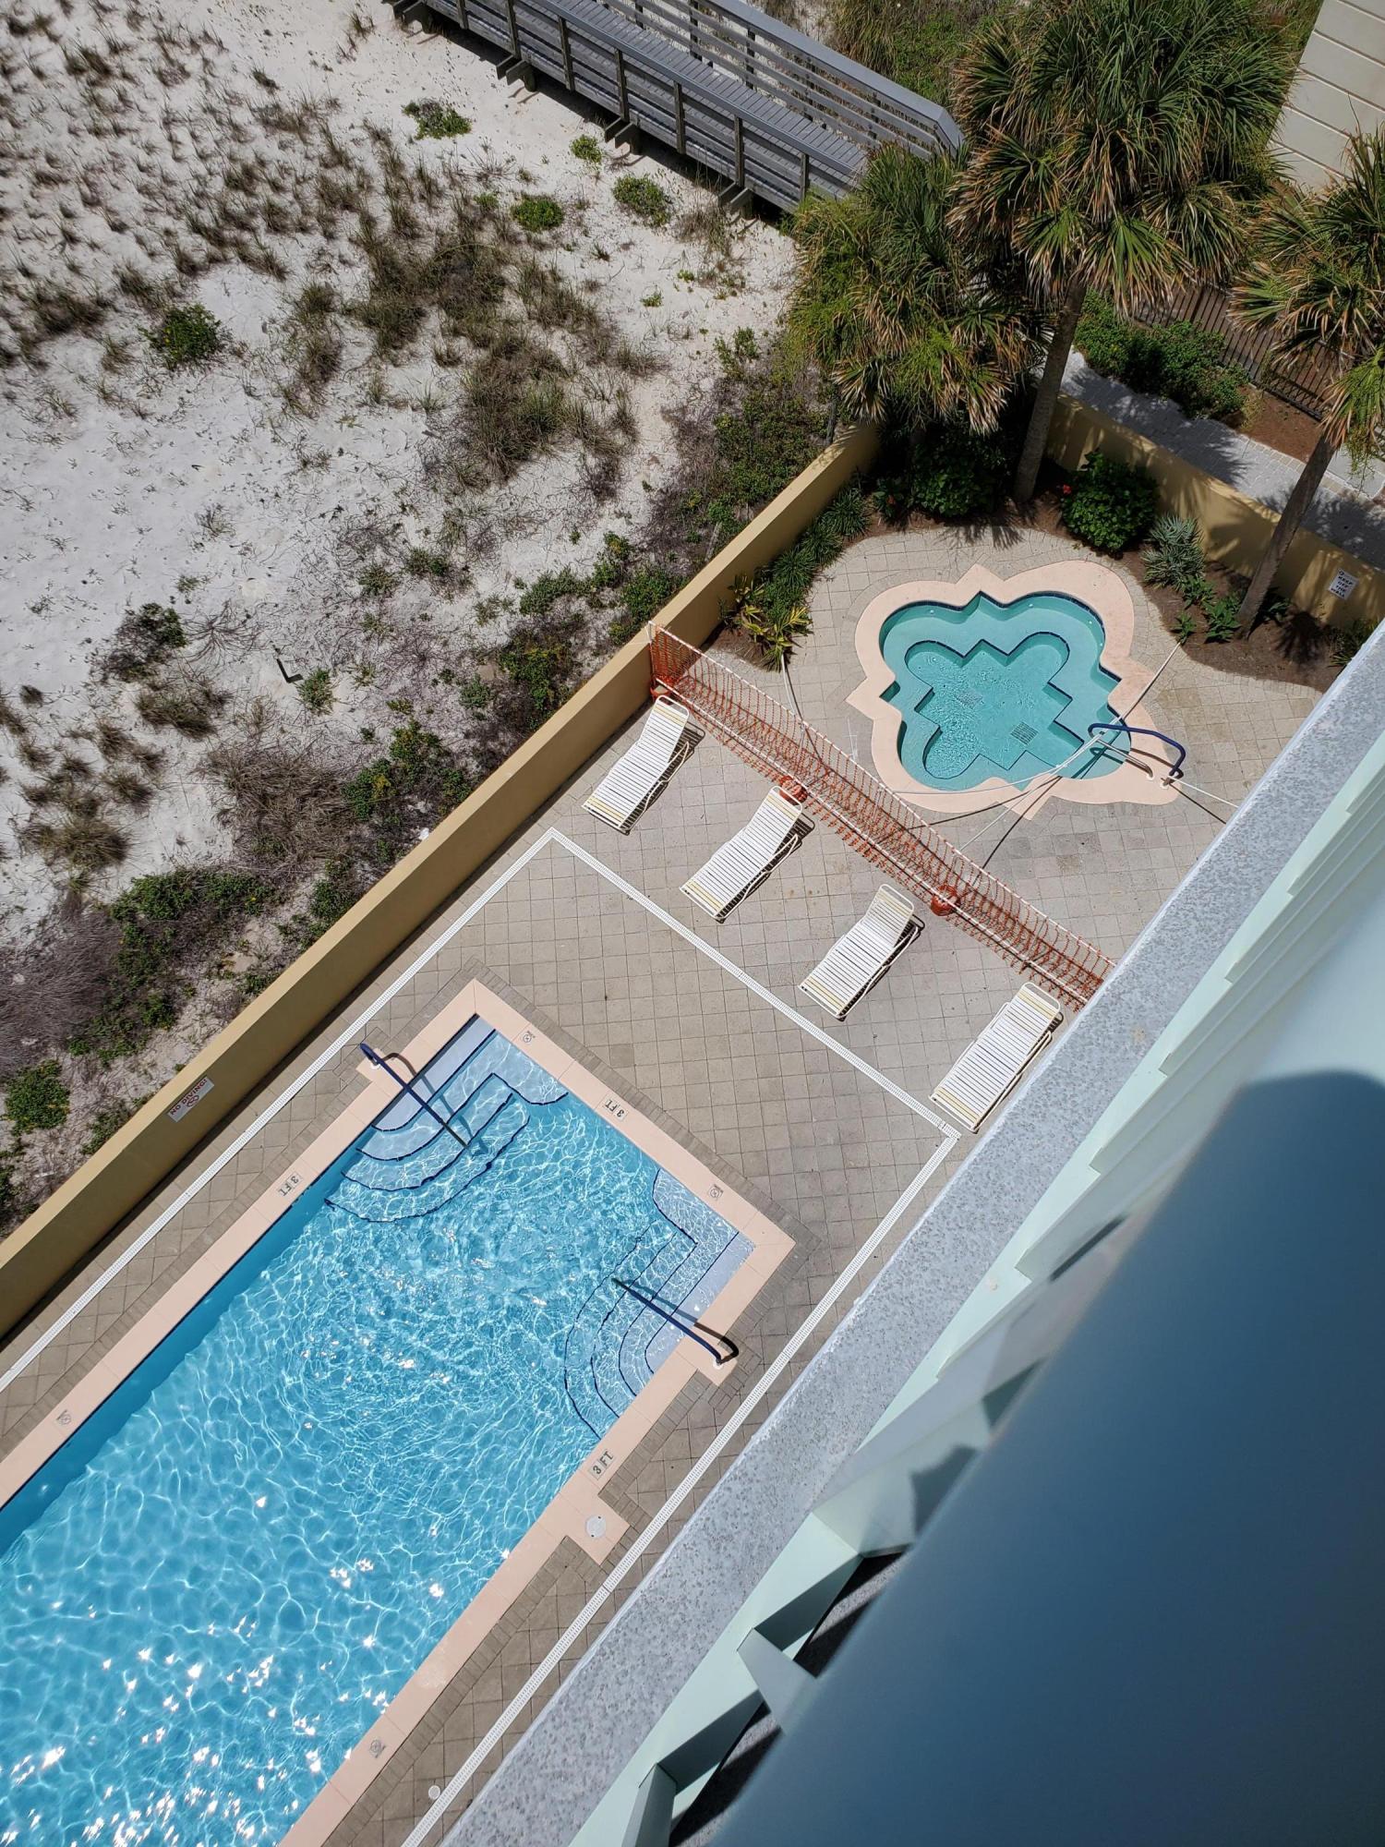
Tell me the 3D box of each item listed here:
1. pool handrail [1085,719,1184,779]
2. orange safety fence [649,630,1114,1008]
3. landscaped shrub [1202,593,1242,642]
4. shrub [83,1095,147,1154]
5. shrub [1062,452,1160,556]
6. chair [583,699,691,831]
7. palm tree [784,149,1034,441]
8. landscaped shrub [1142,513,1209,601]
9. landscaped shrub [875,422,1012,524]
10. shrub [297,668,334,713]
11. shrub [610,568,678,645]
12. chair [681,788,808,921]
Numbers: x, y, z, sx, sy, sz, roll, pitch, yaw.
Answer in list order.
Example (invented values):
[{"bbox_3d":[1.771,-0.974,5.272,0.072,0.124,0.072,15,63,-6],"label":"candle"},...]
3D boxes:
[{"bbox_3d":[6.030,-2.443,18.849,1.270,0.880,0.070,37,70,15],"label":"pool handrail"},{"bbox_3d":[2.331,-1.381,18.022,7.450,1.360,0.380,39,70,16],"label":"orange safety fence"},{"bbox_3d":[7.488,-4.341,19.588,0.560,0.460,0.560,0,65,0],"label":"landscaped shrub"},{"bbox_3d":[-6.630,2.314,15.893,0.600,0.500,0.900,37,70,16],"label":"shrub"},{"bbox_3d":[6.101,-6.133,20.317,1.350,1.380,1.350,0,65,-1],"label":"shrub"},{"bbox_3d":[-0.716,-2.108,18.627,0.650,0.800,1.820,30,68,13],"label":"chair"},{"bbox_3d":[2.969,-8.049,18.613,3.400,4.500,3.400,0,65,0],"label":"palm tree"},{"bbox_3d":[6.881,-5.230,19.767,0.980,0.900,0.980,0,65,0],"label":"landscaped shrub"},{"bbox_3d":[3.742,-6.752,20.588,1.950,1.350,1.400,0,65,-1],"label":"landscaped shrub"},{"bbox_3d":[-5.001,-3.108,18.406,0.500,0.420,0.500,0,65,0],"label":"shrub"},{"bbox_3d":[-0.719,-4.549,19.780,1.050,0.800,1.050,37,70,15],"label":"shrub"},{"bbox_3d":[0.672,-0.883,17.800,0.680,0.800,1.710,39,71,17],"label":"chair"}]

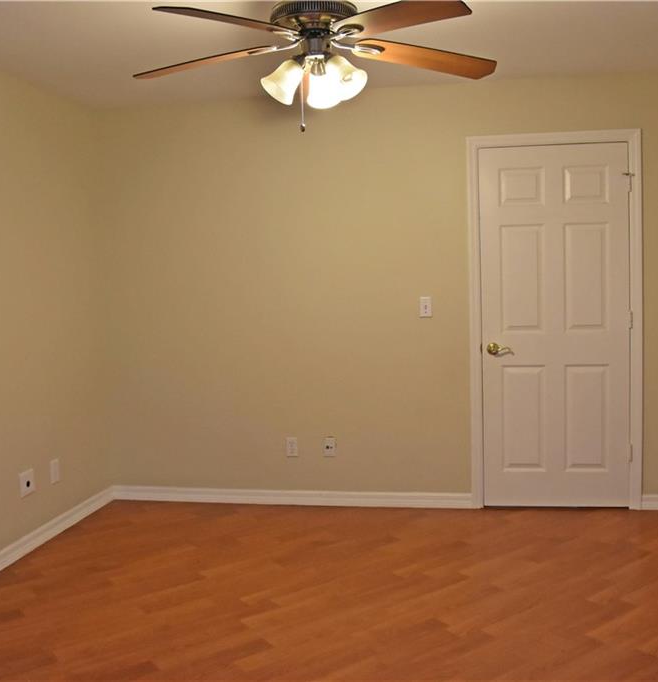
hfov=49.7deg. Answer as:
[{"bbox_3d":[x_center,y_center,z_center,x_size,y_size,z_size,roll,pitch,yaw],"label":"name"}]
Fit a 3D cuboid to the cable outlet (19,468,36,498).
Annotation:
[{"bbox_3d":[-1.506,0.711,3.550,0.010,0.116,0.117,-1,5,11],"label":"cable outlet"}]

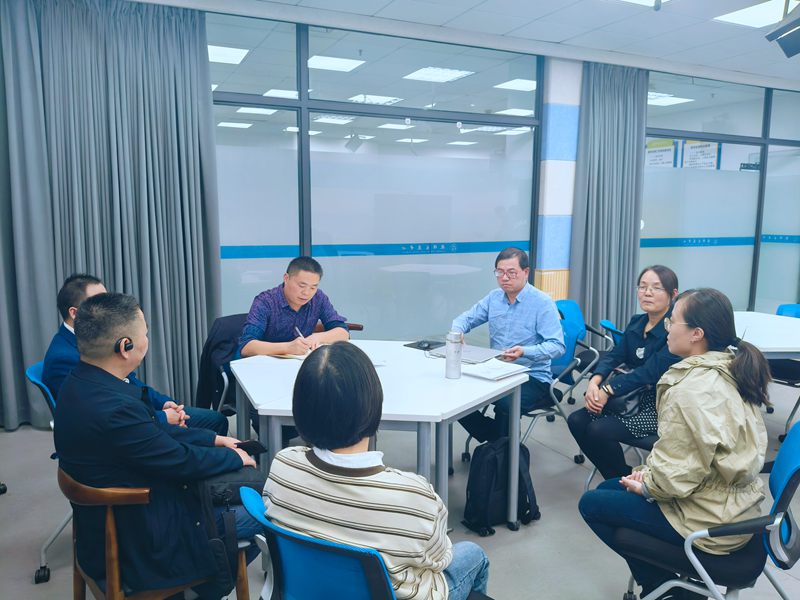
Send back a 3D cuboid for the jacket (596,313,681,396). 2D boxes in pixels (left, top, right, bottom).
[{"bbox_3d":[1.229,0.308,3.030,0.420,0.560,0.460,-5,10,-33],"label":"jacket"}]

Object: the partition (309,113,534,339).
[{"bbox_3d":[0.261,-0.451,5.426,2.160,2.270,0.050,-3,9,-23],"label":"partition"}]

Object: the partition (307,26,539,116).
[{"bbox_3d":[0.276,-1.947,5.221,2.180,0.600,0.050,-3,9,-23],"label":"partition"}]

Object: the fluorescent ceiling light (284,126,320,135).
[{"bbox_3d":[-1.954,-3.357,11.907,0.600,0.060,0.600,-3,10,-24],"label":"fluorescent ceiling light"}]

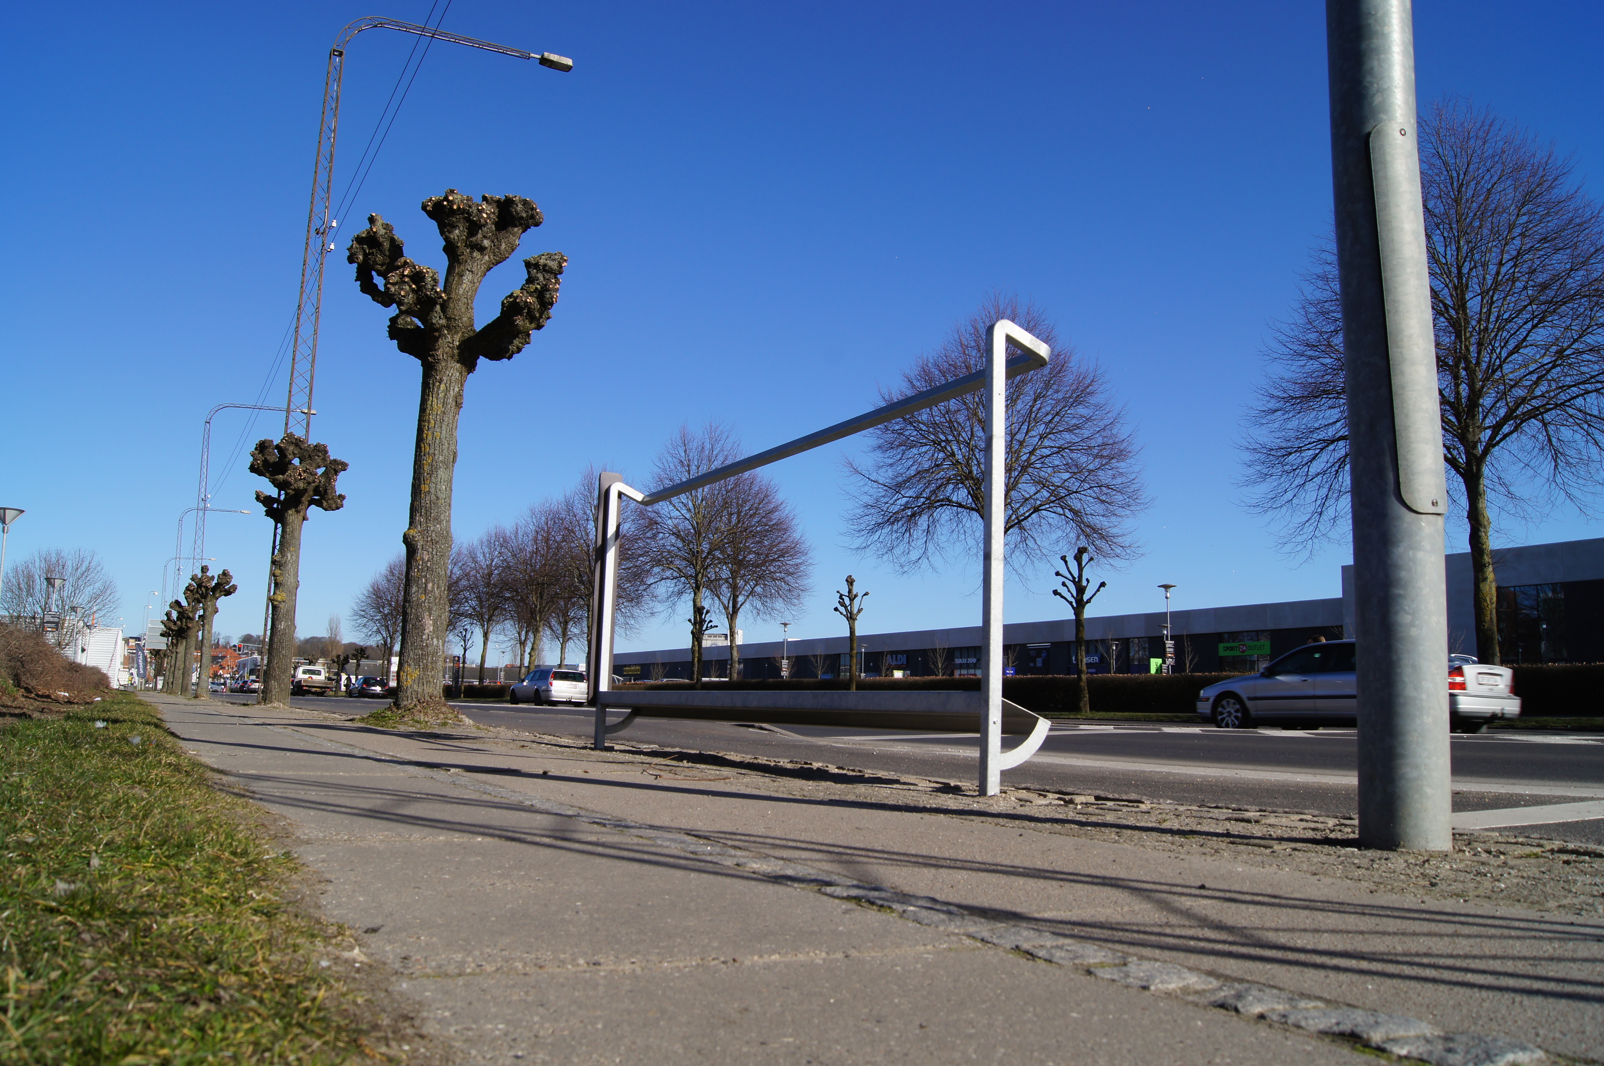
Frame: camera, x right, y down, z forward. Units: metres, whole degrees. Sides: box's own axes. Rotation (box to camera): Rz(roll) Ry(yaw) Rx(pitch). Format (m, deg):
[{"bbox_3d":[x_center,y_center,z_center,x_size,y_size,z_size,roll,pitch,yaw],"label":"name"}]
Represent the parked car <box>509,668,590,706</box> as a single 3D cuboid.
[{"bbox_3d":[-10.057,6.128,47.600,1.810,1.480,4.780,6,-10,-32],"label":"parked car"}]

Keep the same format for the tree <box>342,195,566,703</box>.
[{"bbox_3d":[-2.750,-0.683,9.585,1.672,4.270,1.672,4,-8,-17],"label":"tree"}]

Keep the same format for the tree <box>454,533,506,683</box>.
[{"bbox_3d":[-21.725,5.486,80.460,4.131,11.223,4.544,3,-8,-14],"label":"tree"}]

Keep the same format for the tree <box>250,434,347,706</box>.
[{"bbox_3d":[-7.701,0.539,18.402,1.381,4.169,1.381,5,-9,-23],"label":"tree"}]

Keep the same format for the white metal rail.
[{"bbox_3d":[-0.169,0.210,4.617,0.238,1.330,3.110,7,-10,-28],"label":"white metal rail"}]

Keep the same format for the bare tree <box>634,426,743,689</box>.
[{"bbox_3d":[-4.852,1.264,51.170,5.151,11.962,5.666,2,-8,-5],"label":"bare tree"}]

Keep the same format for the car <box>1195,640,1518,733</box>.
[{"bbox_3d":[8.460,2.437,18.830,1.830,1.430,4.820,6,-9,-29],"label":"car"}]

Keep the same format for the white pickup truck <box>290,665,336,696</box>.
[{"bbox_3d":[-31.921,9.657,78.500,1.850,1.880,4.950,6,-9,-29],"label":"white pickup truck"}]

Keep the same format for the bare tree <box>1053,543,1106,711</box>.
[{"bbox_3d":[6.412,2.229,27.826,1.216,3.912,1.216,-1,-8,13],"label":"bare tree"}]

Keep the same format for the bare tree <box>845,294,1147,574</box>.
[{"bbox_3d":[5.456,-0.960,33.874,8.367,12.029,7.948,0,-8,9],"label":"bare tree"}]

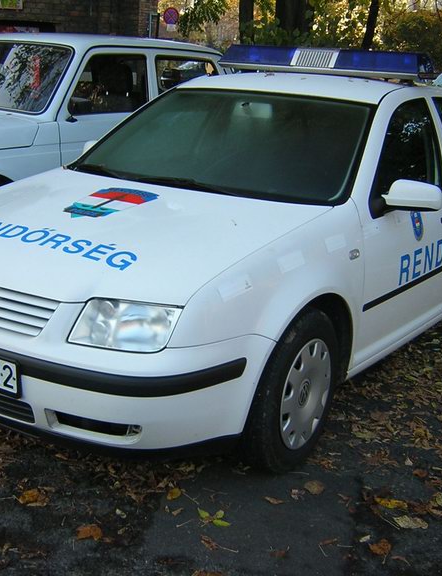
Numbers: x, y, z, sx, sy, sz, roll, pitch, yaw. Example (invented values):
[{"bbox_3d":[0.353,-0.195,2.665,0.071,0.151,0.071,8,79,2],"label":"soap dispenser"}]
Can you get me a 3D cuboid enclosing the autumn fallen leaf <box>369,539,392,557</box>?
[{"bbox_3d":[0.515,0.835,2.567,0.073,0.020,0.063,-3,16,-20],"label":"autumn fallen leaf"}]

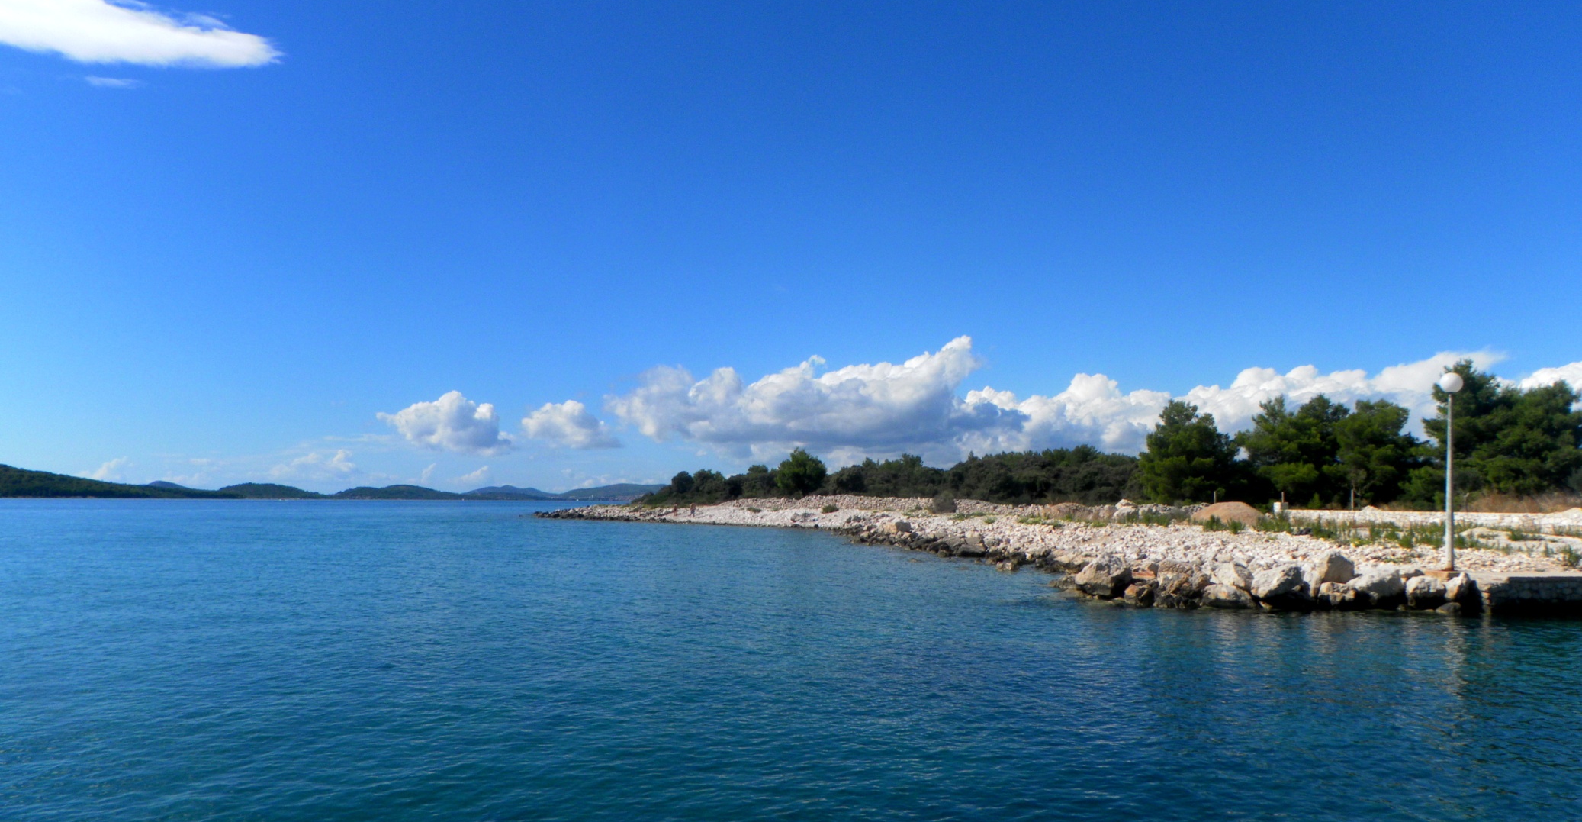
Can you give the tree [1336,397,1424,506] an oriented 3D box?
[{"bbox_3d":[33.068,2.497,67.000,4.900,6.342,4.900,-2,-5,26],"label":"tree"}]

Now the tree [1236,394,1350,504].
[{"bbox_3d":[28.681,2.428,68.000,6.000,6.650,6.000,-2,-5,23],"label":"tree"}]

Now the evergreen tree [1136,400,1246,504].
[{"bbox_3d":[22.881,2.535,68.000,5.900,6.295,5.900,-1,-5,19],"label":"evergreen tree"}]

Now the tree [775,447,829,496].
[{"bbox_3d":[1.176,7.050,133.000,5.900,5.942,5.900,0,-4,1],"label":"tree"}]

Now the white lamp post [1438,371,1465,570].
[{"bbox_3d":[16.228,1.450,29.200,0.500,4.870,0.500,-2,-5,29],"label":"white lamp post"}]

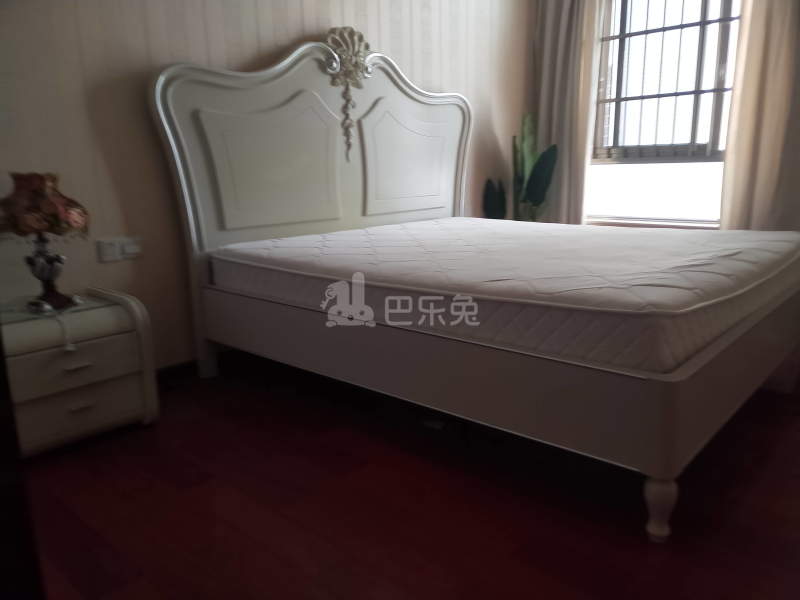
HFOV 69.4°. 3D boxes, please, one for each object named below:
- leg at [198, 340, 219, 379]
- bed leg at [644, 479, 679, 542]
[{"bbox_3d":[-0.908,0.275,2.741,0.075,0.172,0.060,9,16,42],"label":"leg"},{"bbox_3d":[0.642,0.515,1.422,0.078,0.153,0.078,9,16,42],"label":"bed leg"}]

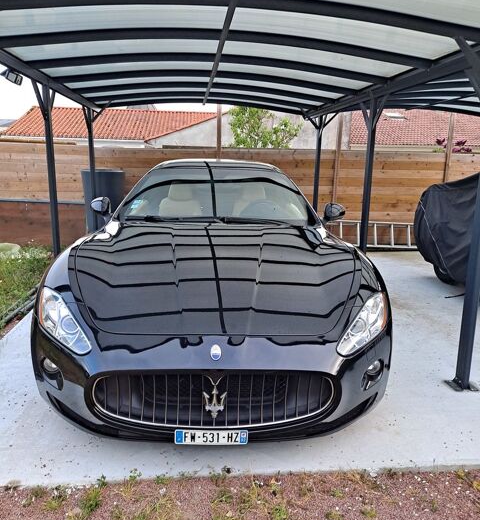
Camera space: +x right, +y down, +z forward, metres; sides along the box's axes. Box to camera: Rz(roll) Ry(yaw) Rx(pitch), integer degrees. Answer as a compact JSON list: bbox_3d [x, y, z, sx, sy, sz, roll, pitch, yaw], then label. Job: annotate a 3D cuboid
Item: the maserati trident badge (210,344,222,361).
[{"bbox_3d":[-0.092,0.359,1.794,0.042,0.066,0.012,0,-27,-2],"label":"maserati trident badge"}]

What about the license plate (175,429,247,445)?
[{"bbox_3d":[-0.108,0.681,1.774,0.285,0.064,0.012,0,13,-2],"label":"license plate"}]

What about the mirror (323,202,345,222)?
[{"bbox_3d":[0.749,-0.380,3.700,0.180,0.155,0.140,0,13,-2],"label":"mirror"}]

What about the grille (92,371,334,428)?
[{"bbox_3d":[-0.100,0.531,1.852,1.000,0.235,0.170,0,13,-2],"label":"grille"}]

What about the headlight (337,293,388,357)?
[{"bbox_3d":[0.592,0.296,2.179,0.360,0.200,0.450,0,13,-2],"label":"headlight"}]

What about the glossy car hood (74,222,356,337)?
[{"bbox_3d":[-0.122,0.025,2.530,1.520,0.280,1.420,0,13,-2],"label":"glossy car hood"}]

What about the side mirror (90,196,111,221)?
[{"bbox_3d":[-1.105,-0.400,3.660,0.180,0.160,0.140,0,13,-2],"label":"side mirror"}]

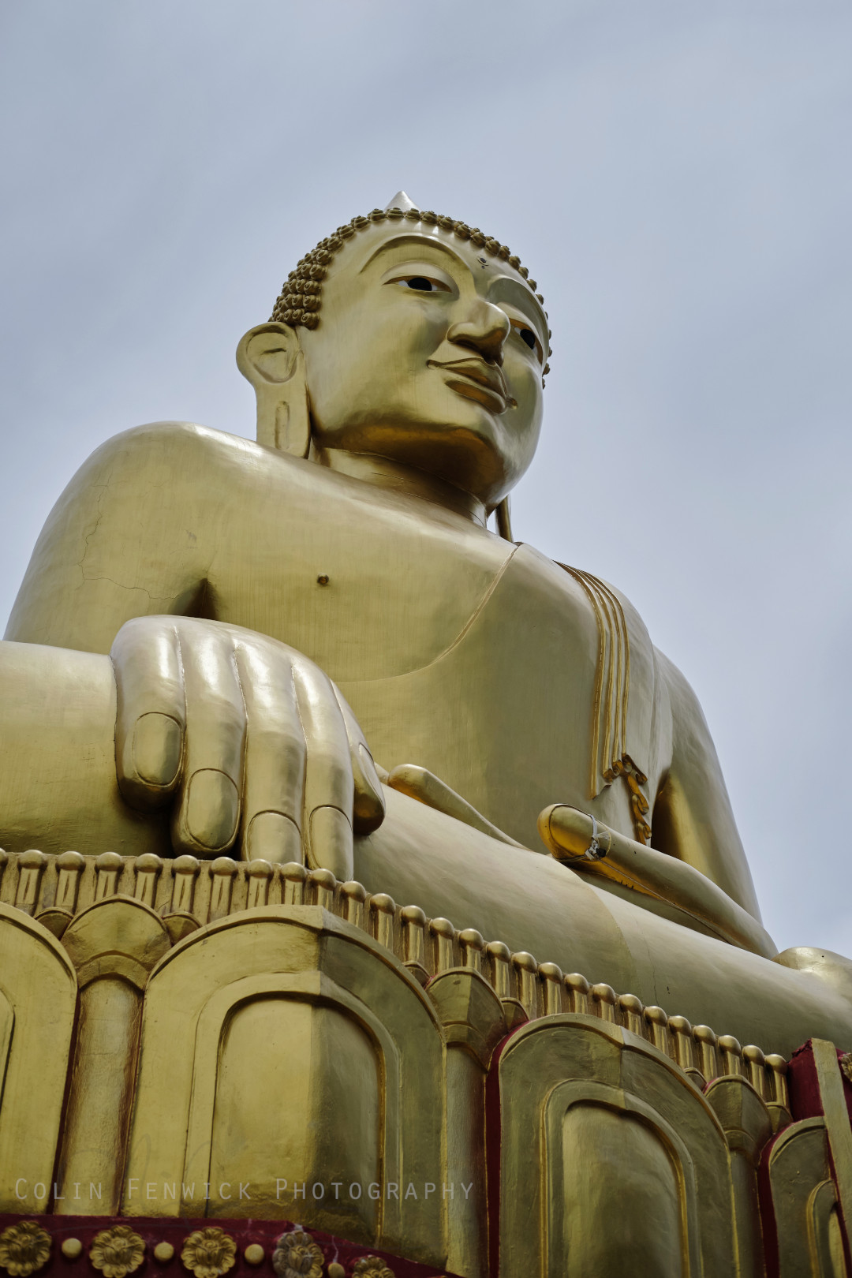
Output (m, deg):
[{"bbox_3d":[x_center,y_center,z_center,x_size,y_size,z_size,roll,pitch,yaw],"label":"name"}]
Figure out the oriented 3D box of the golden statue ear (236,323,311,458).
[{"bbox_3d":[-1.190,-1.956,15.200,0.580,1.420,0.300,-10,-38,14],"label":"golden statue ear"}]

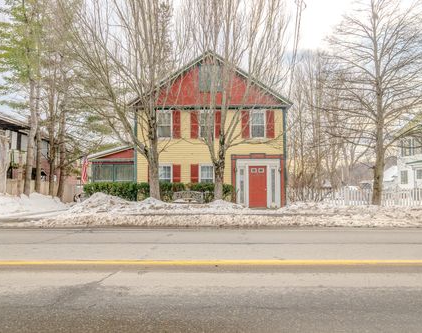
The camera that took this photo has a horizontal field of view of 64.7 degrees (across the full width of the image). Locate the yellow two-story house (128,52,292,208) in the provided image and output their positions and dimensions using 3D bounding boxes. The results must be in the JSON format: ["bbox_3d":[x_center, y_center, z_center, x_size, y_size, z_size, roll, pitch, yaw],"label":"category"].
[{"bbox_3d":[-0.053,-1.669,20.959,8.053,7.713,9.200,0,-2,0],"label":"yellow two-story house"}]

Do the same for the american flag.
[{"bbox_3d":[-6.225,0.197,16.502,0.362,1.387,0.250,0,-2,0],"label":"american flag"}]

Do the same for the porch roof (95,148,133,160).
[{"bbox_3d":[-4.791,-0.610,16.676,1.901,0.575,0.100,0,-2,0],"label":"porch roof"}]

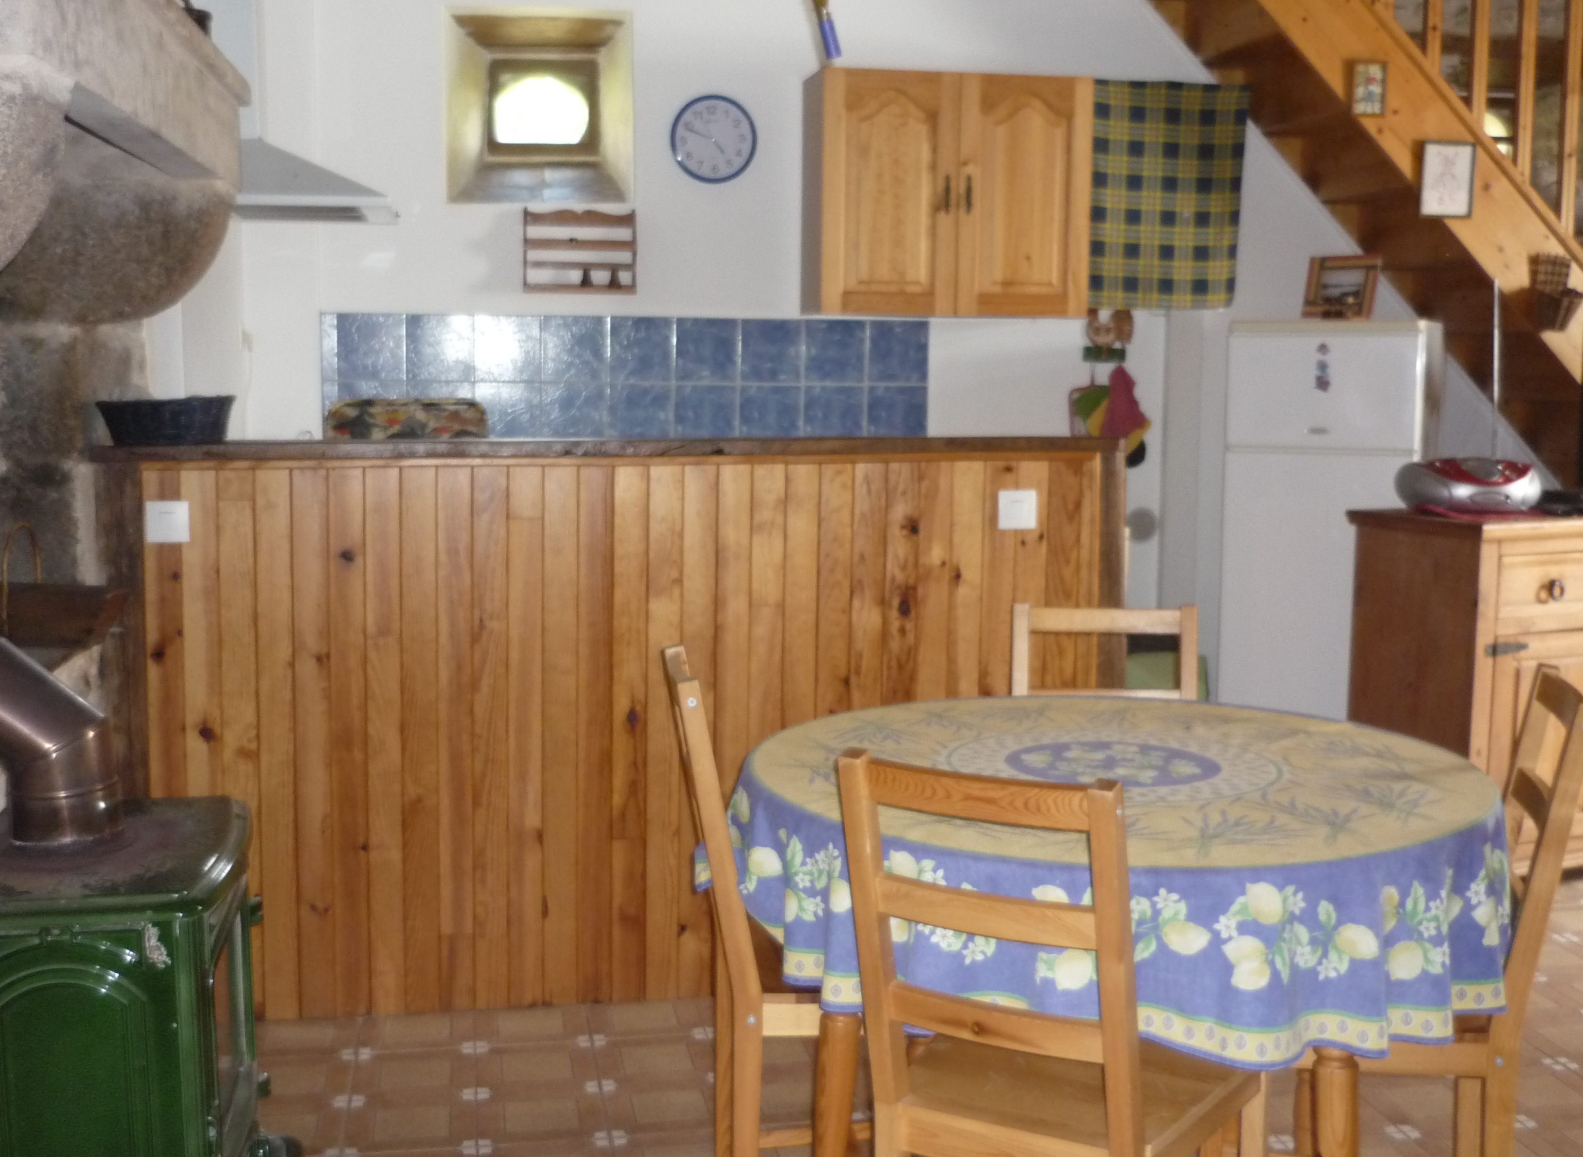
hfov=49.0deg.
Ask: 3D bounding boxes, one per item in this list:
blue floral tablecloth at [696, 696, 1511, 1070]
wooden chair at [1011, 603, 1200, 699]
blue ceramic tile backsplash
[{"bbox_3d":[0.475,0.402,2.629,1.180,0.255,1.170,0,6,0],"label":"blue floral tablecloth"},{"bbox_3d":[0.623,0.519,3.303,0.400,0.890,0.460,0,6,0],"label":"wooden chair"},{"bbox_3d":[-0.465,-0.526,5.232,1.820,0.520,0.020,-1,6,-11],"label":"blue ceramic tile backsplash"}]

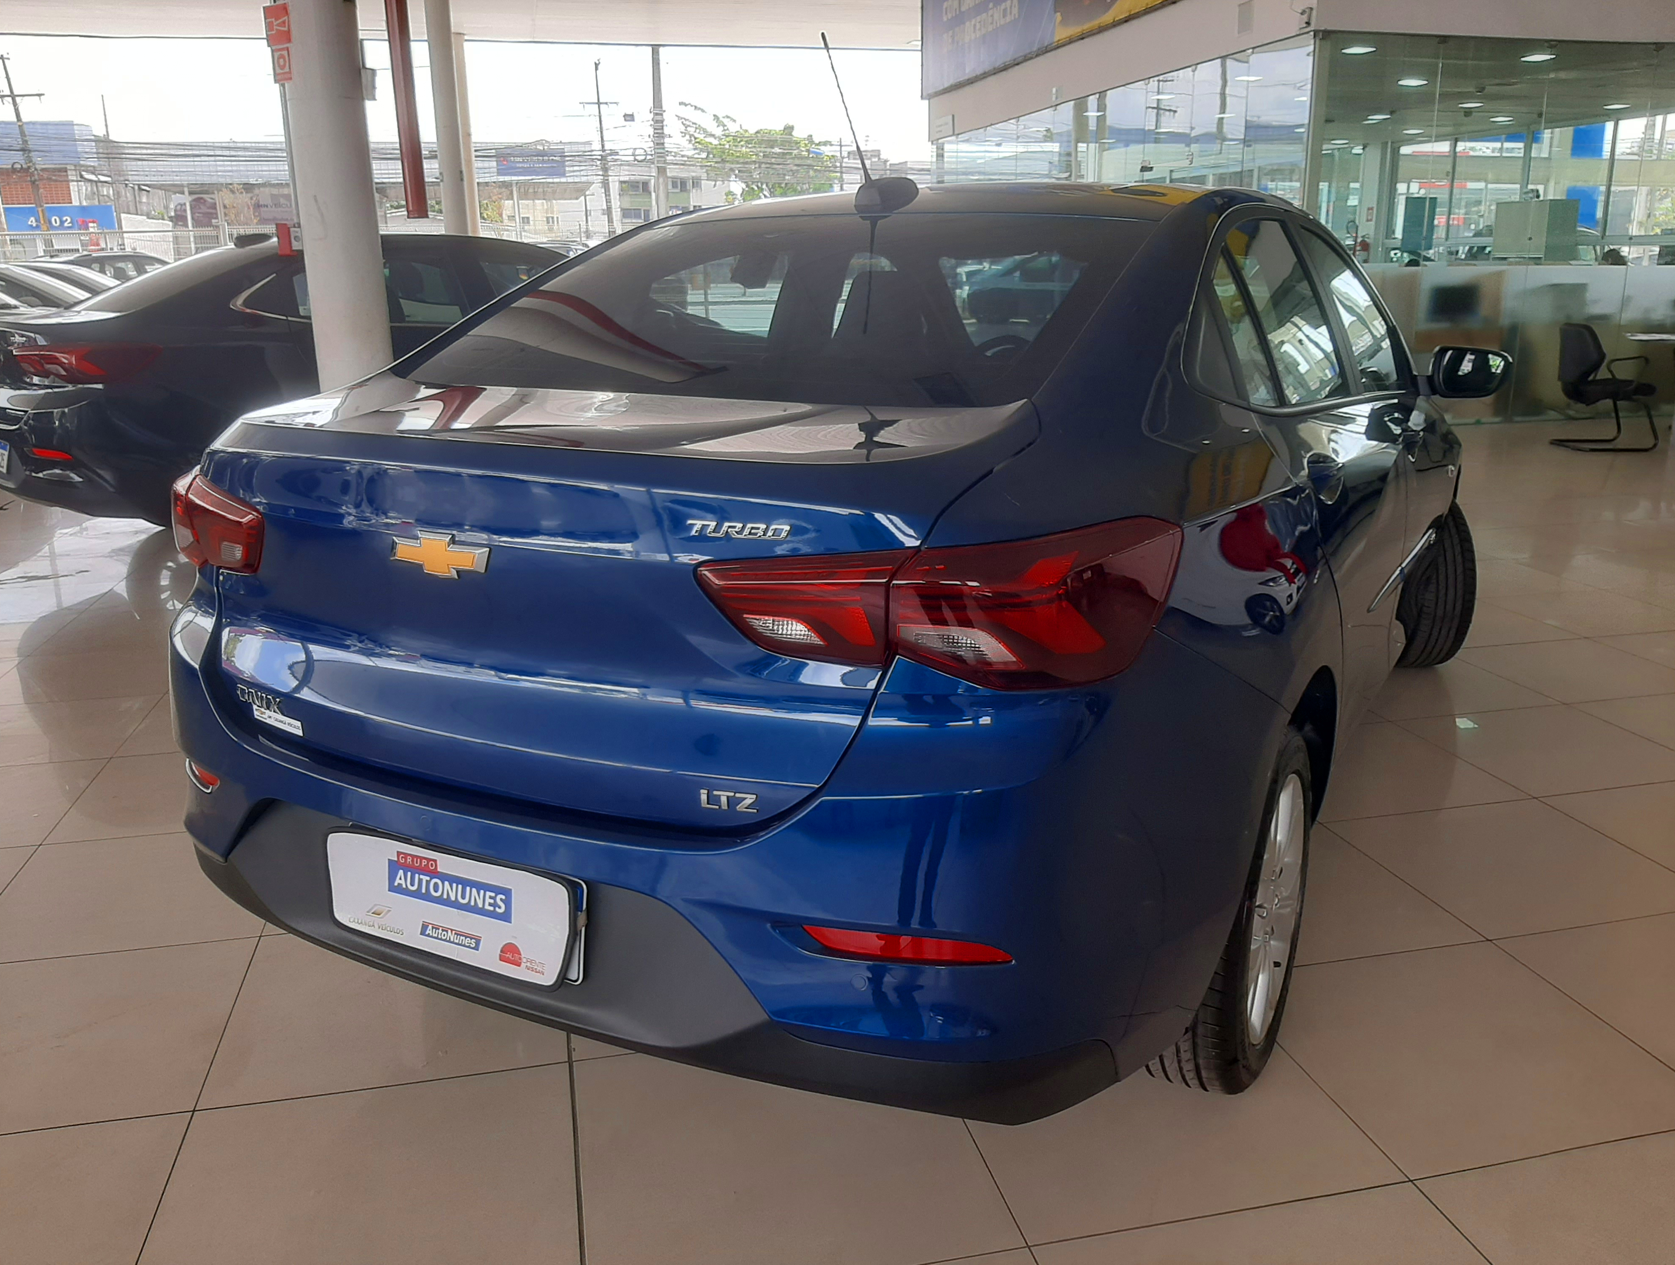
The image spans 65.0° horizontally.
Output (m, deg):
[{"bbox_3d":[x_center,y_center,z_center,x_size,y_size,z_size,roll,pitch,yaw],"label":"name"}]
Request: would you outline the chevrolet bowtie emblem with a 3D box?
[{"bbox_3d":[-0.472,-0.093,1.562,0.157,0.057,0.020,8,18,27],"label":"chevrolet bowtie emblem"}]

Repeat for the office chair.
[{"bbox_3d":[5.652,-1.799,9.578,0.570,0.880,0.550,-1,16,0],"label":"office chair"}]

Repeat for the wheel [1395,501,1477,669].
[{"bbox_3d":[1.859,-0.189,4.380,0.205,0.620,0.620,-2,16,-4],"label":"wheel"}]

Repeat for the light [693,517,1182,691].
[{"bbox_3d":[0.106,-0.038,1.425,0.511,0.185,0.154,3,16,13],"label":"light"}]

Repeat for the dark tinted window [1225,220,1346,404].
[{"bbox_3d":[0.873,-0.615,2.544,0.050,0.375,0.690,-17,5,32],"label":"dark tinted window"}]

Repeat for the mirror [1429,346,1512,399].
[{"bbox_3d":[1.622,-0.668,3.374,0.205,0.140,0.120,8,18,27],"label":"mirror"}]

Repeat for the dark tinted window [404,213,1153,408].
[{"bbox_3d":[-0.090,-0.582,2.167,1.130,0.110,0.773,8,37,27],"label":"dark tinted window"}]

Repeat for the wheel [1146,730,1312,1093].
[{"bbox_3d":[0.628,0.434,2.176,0.200,0.620,0.620,8,18,27],"label":"wheel"}]

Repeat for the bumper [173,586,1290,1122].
[{"bbox_3d":[-0.296,0.165,1.967,1.700,0.570,0.830,8,18,27],"label":"bumper"}]

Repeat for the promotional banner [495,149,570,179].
[{"bbox_3d":[-9.717,-14.976,42.000,2.300,0.930,0.100,0,16,0],"label":"promotional banner"}]

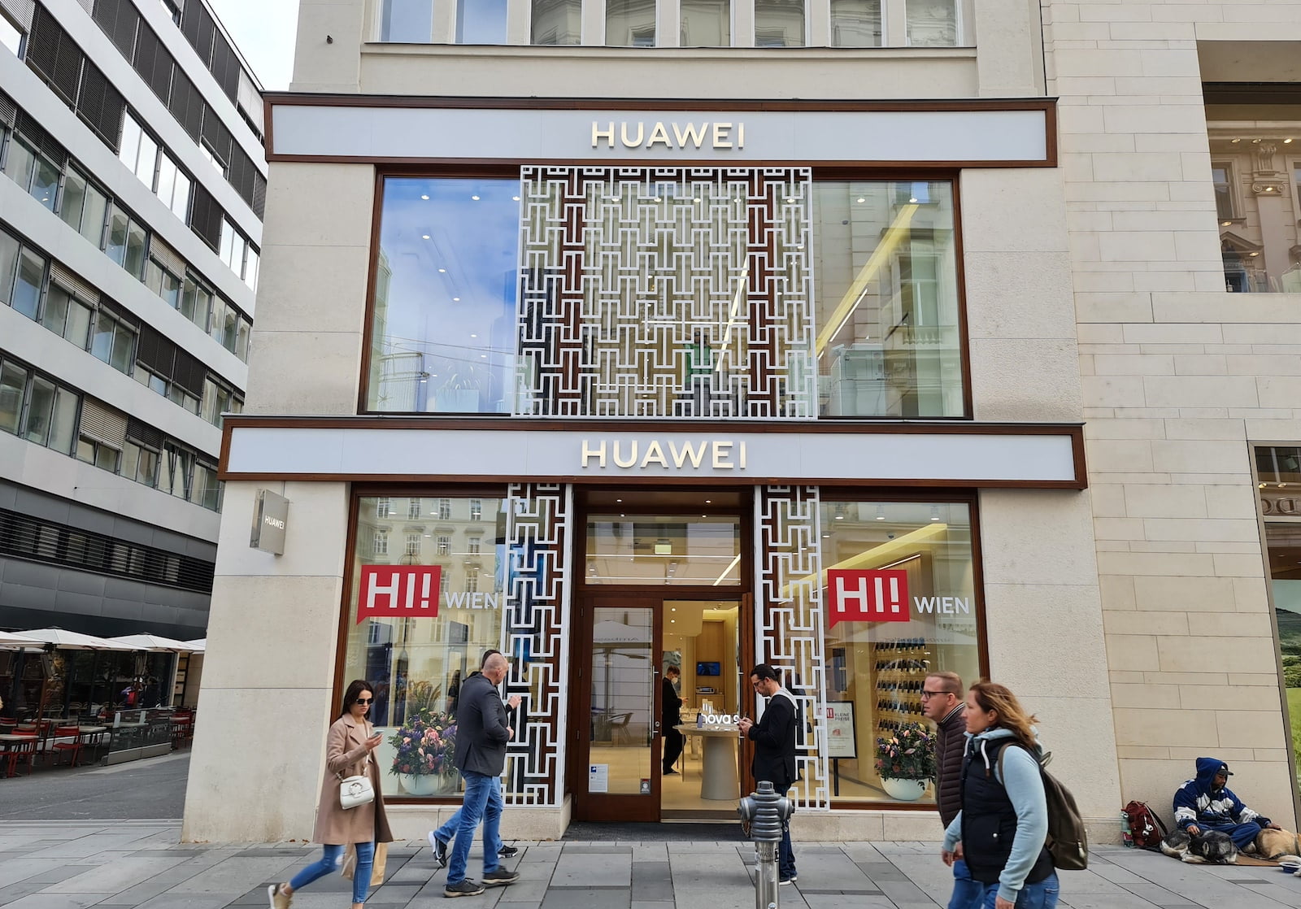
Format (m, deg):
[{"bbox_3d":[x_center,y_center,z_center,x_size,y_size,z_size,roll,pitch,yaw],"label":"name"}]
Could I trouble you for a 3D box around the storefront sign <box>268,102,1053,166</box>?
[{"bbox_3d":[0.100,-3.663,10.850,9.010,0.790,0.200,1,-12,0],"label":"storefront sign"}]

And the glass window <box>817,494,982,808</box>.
[{"bbox_3d":[2.525,2.024,9.771,1.750,3.090,0.090,1,-12,0],"label":"glass window"}]

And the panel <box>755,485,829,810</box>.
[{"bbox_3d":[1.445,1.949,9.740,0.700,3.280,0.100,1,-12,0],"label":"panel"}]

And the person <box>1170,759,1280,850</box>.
[{"bbox_3d":[5.498,3.370,9.026,0.860,0.840,0.700,3,-13,-9],"label":"person"}]

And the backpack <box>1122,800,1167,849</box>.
[{"bbox_3d":[4.855,3.634,9.216,0.340,0.440,0.260,-6,-14,28],"label":"backpack"}]

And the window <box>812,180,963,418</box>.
[{"bbox_3d":[2.671,-1.800,10.644,1.610,2.820,0.080,1,-12,0],"label":"window"}]

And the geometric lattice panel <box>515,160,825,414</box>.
[{"bbox_3d":[0.170,-1.853,10.577,3.350,3.010,0.090,1,-12,0],"label":"geometric lattice panel"}]

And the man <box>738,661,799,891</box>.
[{"bbox_3d":[0.983,2.608,7.766,0.490,1.710,0.500,0,-13,3],"label":"man"}]

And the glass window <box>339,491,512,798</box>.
[{"bbox_3d":[-2.351,1.987,9.820,1.630,3.100,0.080,1,-12,0],"label":"glass window"}]

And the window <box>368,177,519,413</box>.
[{"bbox_3d":[-2.324,-1.835,10.668,1.600,2.810,0.080,1,-12,0],"label":"window"}]

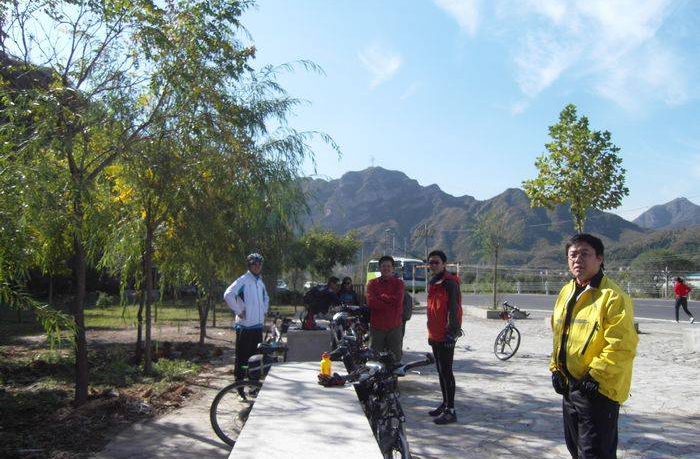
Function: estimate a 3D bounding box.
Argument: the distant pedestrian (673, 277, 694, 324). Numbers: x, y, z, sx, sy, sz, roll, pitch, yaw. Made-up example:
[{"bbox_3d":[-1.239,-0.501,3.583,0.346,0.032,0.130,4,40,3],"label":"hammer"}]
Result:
[{"bbox_3d":[11.930,2.519,20.254,0.500,1.620,0.650,5,-7,-40],"label":"distant pedestrian"}]

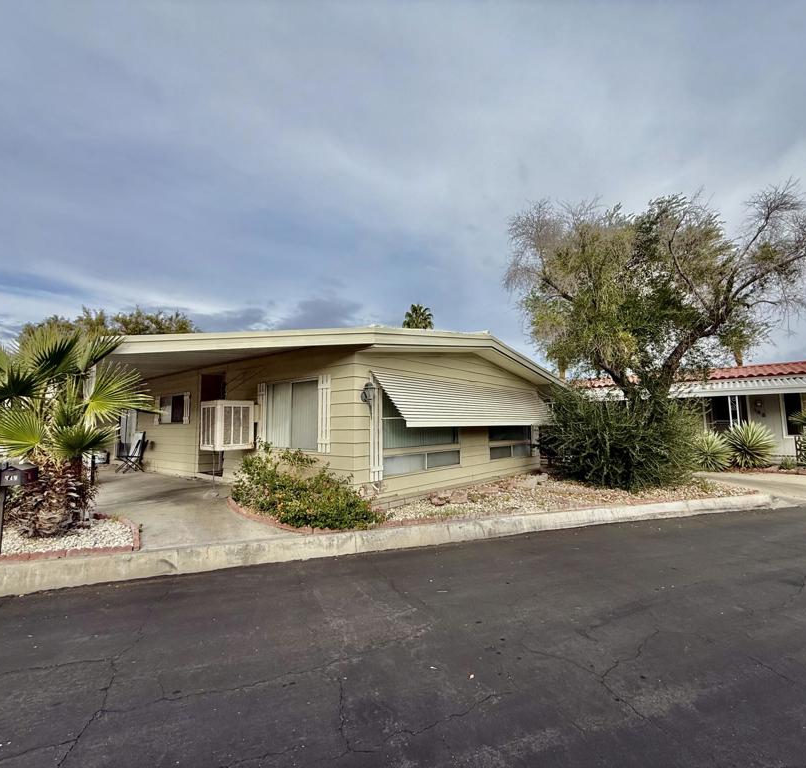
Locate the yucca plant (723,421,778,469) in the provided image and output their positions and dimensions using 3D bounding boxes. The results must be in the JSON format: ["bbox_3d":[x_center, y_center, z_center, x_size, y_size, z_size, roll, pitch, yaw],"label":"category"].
[{"bbox_3d":[10.811,1.929,12.994,1.254,1.434,1.254,-5,-7,39],"label":"yucca plant"}]

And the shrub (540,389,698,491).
[{"bbox_3d":[5.176,1.235,10.080,3.461,2.249,2.942,-3,-6,27],"label":"shrub"}]

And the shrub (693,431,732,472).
[{"bbox_3d":[9.373,2.021,12.644,1.105,1.196,1.105,-4,-7,36],"label":"shrub"}]

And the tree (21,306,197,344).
[{"bbox_3d":[-15.847,-0.376,22.241,7.881,7.892,7.881,4,-7,-35],"label":"tree"}]

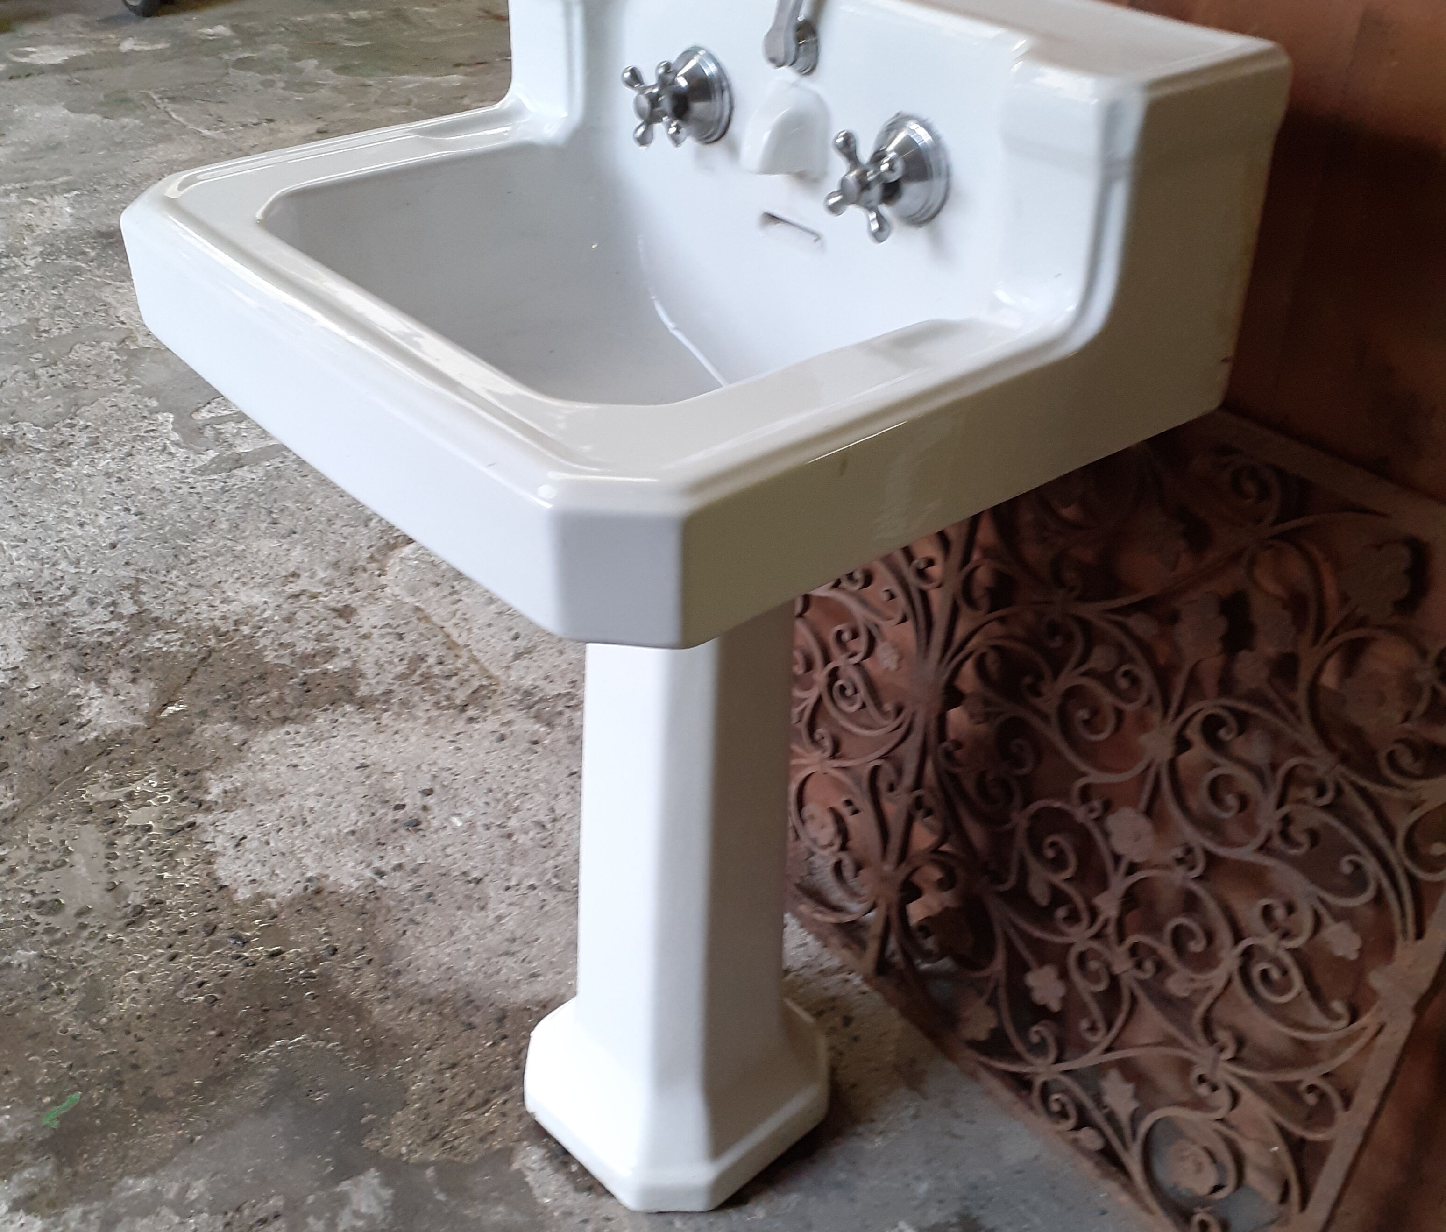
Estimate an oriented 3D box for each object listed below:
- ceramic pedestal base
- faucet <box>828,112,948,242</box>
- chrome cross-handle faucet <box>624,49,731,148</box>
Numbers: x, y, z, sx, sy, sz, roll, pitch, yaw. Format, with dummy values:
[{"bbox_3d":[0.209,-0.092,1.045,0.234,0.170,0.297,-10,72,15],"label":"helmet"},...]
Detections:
[{"bbox_3d":[-0.031,0.144,1.204,0.243,0.692,0.245,30,43,35],"label":"ceramic pedestal base"},{"bbox_3d":[0.093,-0.261,0.894,0.057,0.064,0.063,-25,42,-34],"label":"faucet"},{"bbox_3d":[-0.034,-0.346,1.014,0.057,0.064,0.063,-25,42,-34],"label":"chrome cross-handle faucet"}]

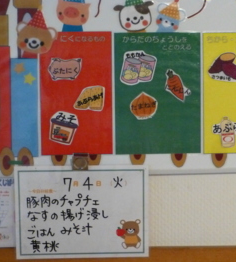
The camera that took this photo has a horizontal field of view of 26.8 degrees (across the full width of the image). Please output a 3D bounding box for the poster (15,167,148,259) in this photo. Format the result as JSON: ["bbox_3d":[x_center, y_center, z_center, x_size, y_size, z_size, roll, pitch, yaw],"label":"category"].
[{"bbox_3d":[-0.080,0.182,1.112,0.298,0.210,0.010,0,3,-1],"label":"poster"}]

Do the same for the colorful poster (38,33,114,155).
[{"bbox_3d":[-0.093,-0.084,1.102,0.161,0.272,0.010,0,3,-1],"label":"colorful poster"}]

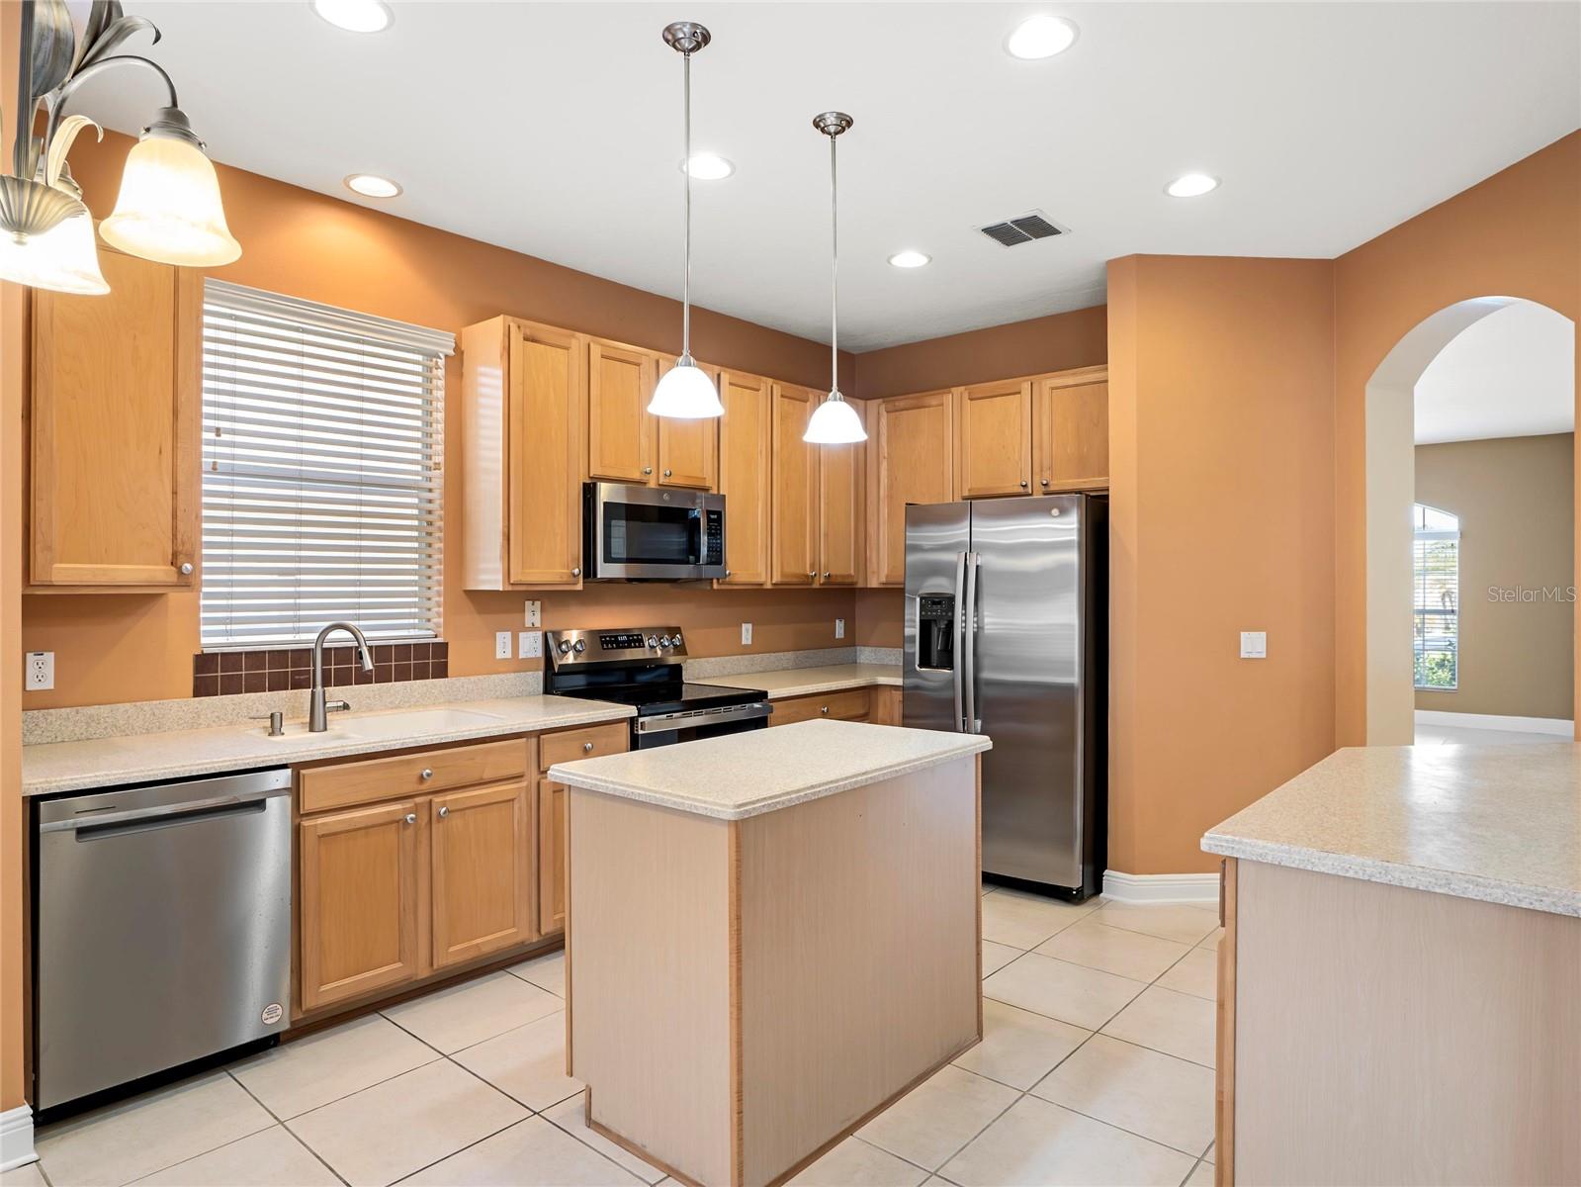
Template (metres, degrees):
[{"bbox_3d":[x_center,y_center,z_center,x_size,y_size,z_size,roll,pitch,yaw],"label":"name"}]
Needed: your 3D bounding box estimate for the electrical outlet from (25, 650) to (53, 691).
[{"bbox_3d":[-2.249,0.234,2.745,0.010,0.115,0.069,0,0,42],"label":"electrical outlet"}]

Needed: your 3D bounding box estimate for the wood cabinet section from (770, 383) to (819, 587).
[{"bbox_3d":[-0.104,-0.575,4.983,0.339,1.078,0.391,0,0,42],"label":"wood cabinet section"}]

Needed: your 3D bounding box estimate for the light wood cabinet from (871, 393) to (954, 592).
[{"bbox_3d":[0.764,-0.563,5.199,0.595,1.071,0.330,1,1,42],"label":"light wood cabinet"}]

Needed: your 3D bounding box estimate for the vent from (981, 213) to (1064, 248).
[{"bbox_3d":[0.952,-1.485,3.754,0.285,0.020,0.305,0,0,42],"label":"vent"}]

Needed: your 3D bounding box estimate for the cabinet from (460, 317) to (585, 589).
[{"bbox_3d":[-1.106,-0.553,3.812,0.330,1.071,0.379,1,1,42],"label":"cabinet"}]

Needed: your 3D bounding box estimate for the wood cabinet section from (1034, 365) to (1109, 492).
[{"bbox_3d":[1.520,-0.799,4.614,0.435,0.585,0.332,0,0,42],"label":"wood cabinet section"}]

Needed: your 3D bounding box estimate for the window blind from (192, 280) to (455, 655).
[{"bbox_3d":[-1.687,-0.434,3.405,0.100,1.260,0.900,1,1,42],"label":"window blind"}]

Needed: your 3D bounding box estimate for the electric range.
[{"bbox_3d":[-0.578,0.759,4.082,0.705,1.182,0.759,0,0,42],"label":"electric range"}]

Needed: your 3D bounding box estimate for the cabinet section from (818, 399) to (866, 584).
[{"bbox_3d":[0.168,-0.572,5.287,0.339,1.067,0.425,0,0,42],"label":"cabinet section"}]

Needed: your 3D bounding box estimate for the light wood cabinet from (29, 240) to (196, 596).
[{"bbox_3d":[-2.058,-0.545,2.728,0.322,1.075,0.445,0,0,42],"label":"light wood cabinet"}]

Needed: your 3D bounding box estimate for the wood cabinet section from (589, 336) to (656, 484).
[{"bbox_3d":[-0.869,-0.780,4.130,0.339,0.624,0.374,0,0,42],"label":"wood cabinet section"}]

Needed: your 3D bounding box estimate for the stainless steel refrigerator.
[{"bbox_3d":[1.151,0.456,4.527,0.912,1.772,0.825,0,0,42],"label":"stainless steel refrigerator"}]

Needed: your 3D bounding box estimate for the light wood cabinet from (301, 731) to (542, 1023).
[{"bbox_3d":[-1.423,0.889,3.255,0.625,0.792,0.855,1,1,42],"label":"light wood cabinet"}]

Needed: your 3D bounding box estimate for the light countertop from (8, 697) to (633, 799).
[{"bbox_3d":[-1.496,0.474,3.172,0.640,0.040,1.900,1,1,42],"label":"light countertop"}]

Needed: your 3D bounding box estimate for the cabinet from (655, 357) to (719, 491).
[{"bbox_3d":[-0.594,-0.785,4.371,0.330,0.617,0.385,1,1,42],"label":"cabinet"}]

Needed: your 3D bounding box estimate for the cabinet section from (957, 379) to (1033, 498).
[{"bbox_3d":[1.184,-0.806,4.915,0.467,0.589,0.332,0,0,42],"label":"cabinet section"}]

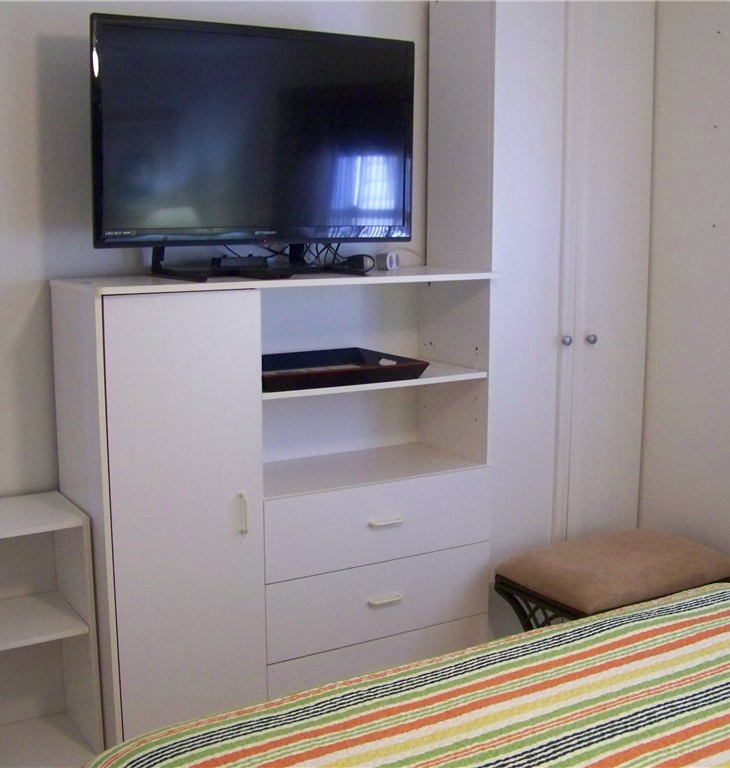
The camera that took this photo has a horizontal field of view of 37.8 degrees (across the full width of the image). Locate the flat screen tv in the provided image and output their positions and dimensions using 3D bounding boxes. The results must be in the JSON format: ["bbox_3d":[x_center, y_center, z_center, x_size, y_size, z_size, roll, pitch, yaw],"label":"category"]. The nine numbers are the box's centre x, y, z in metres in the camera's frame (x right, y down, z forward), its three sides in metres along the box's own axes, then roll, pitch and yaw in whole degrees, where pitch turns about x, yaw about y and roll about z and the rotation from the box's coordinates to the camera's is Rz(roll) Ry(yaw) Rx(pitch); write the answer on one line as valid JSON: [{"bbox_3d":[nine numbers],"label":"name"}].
[{"bbox_3d":[-0.239,-0.529,2.467,0.804,0.557,0.269,-6,10,-30],"label":"flat screen tv"}]

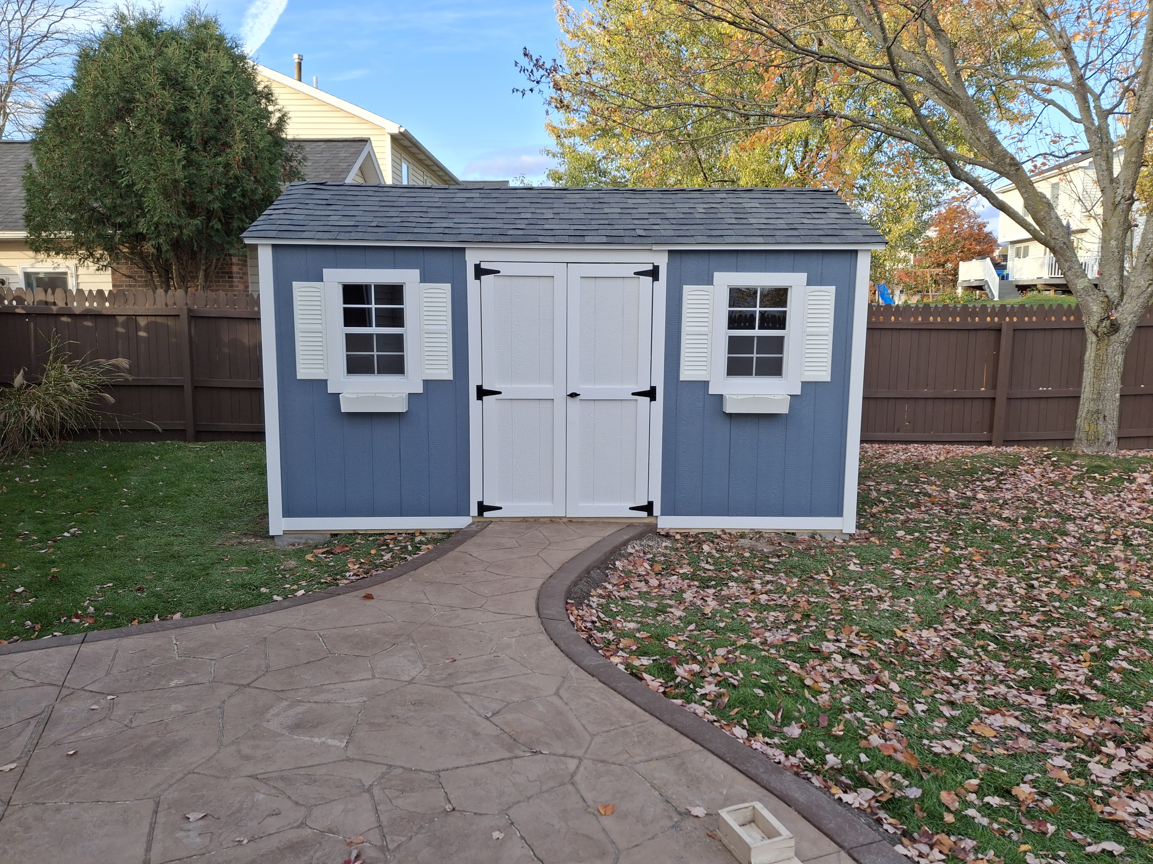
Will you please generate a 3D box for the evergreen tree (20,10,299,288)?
[{"bbox_3d":[-5.587,-2.830,11.460,3.550,5.690,3.400,0,8,-2],"label":"evergreen tree"}]

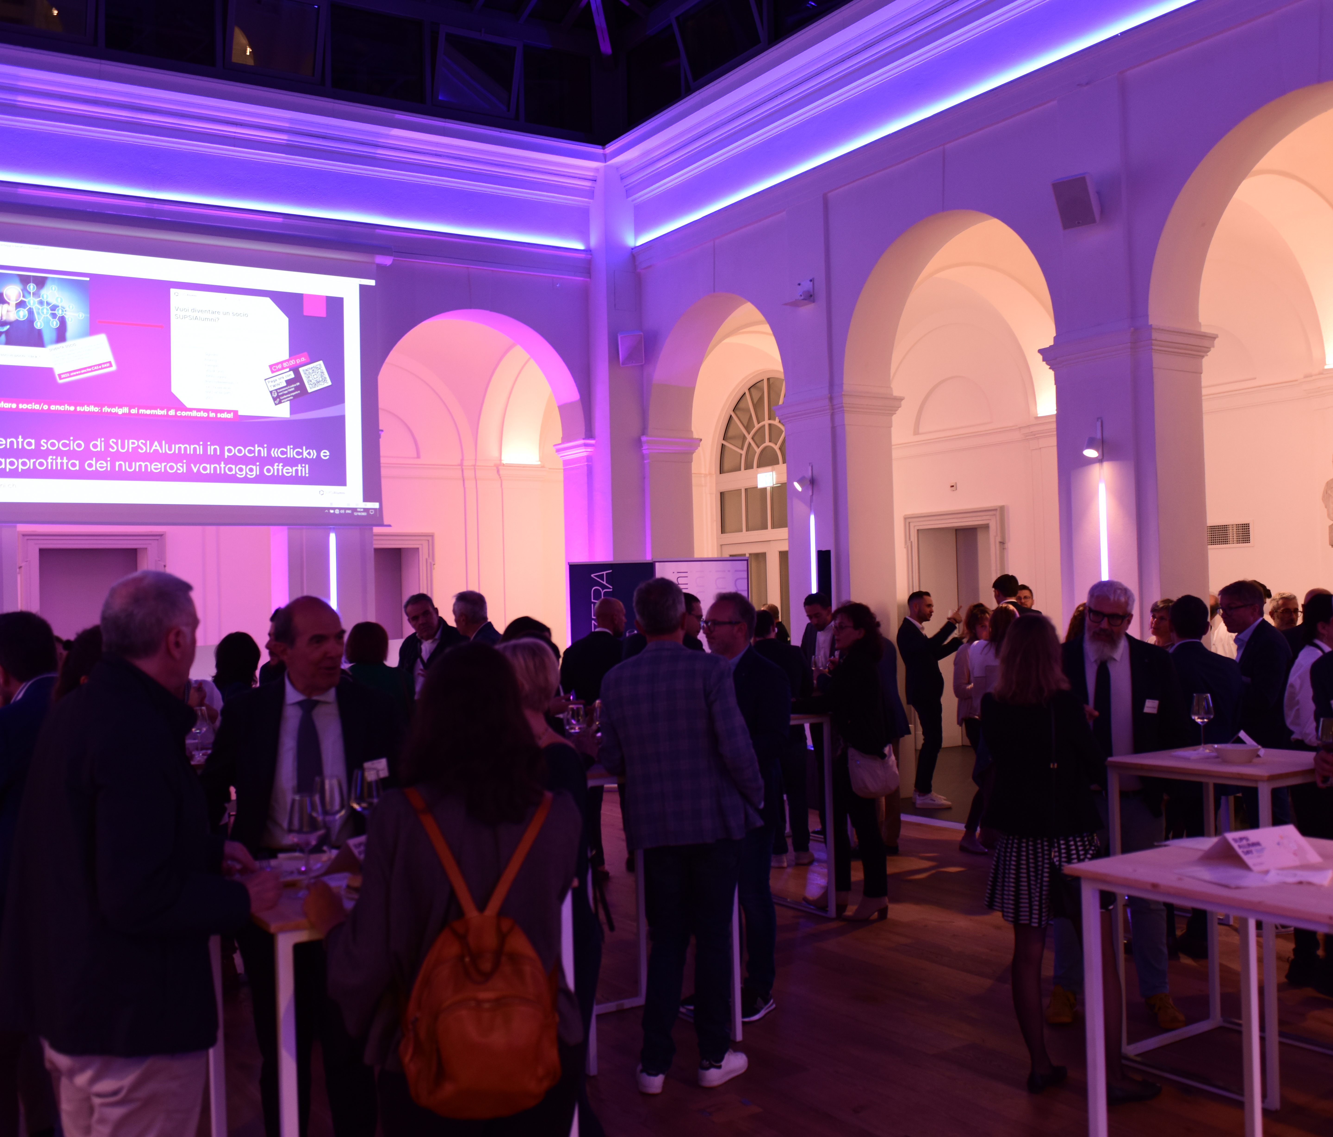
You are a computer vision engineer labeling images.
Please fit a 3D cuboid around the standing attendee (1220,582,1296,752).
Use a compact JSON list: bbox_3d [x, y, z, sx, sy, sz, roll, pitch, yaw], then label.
[{"bbox_3d":[2.917,0.922,6.520,0.370,1.720,0.490,-1,-1,-10],"label":"standing attendee"}]

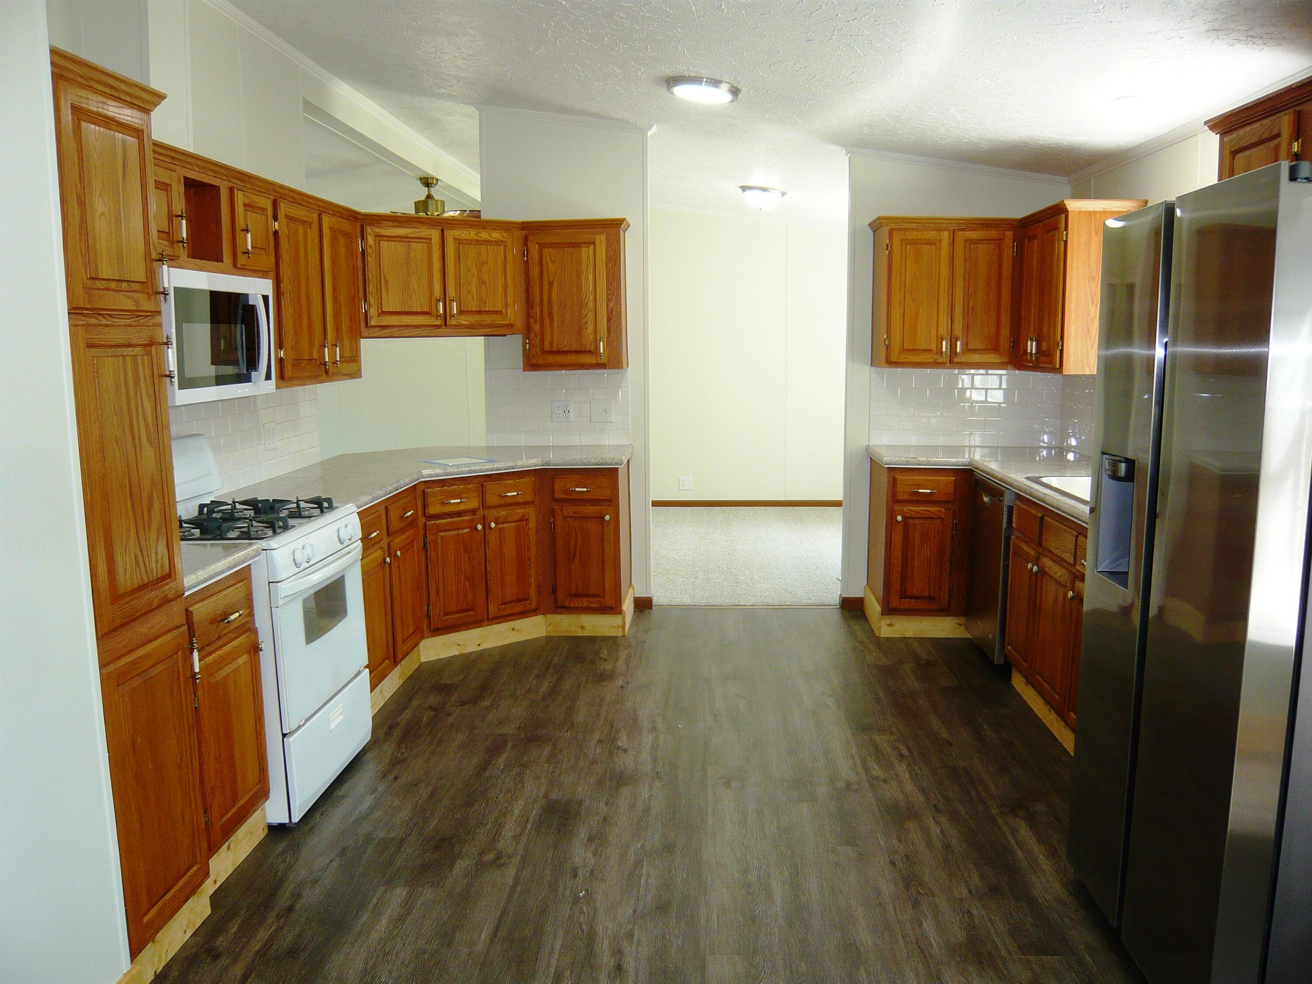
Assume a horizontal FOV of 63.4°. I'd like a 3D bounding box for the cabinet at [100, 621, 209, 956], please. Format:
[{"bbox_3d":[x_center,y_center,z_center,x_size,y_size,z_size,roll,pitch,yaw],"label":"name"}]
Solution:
[{"bbox_3d":[-1.447,0.699,2.529,0.564,0.693,0.396,0,8,3],"label":"cabinet"}]

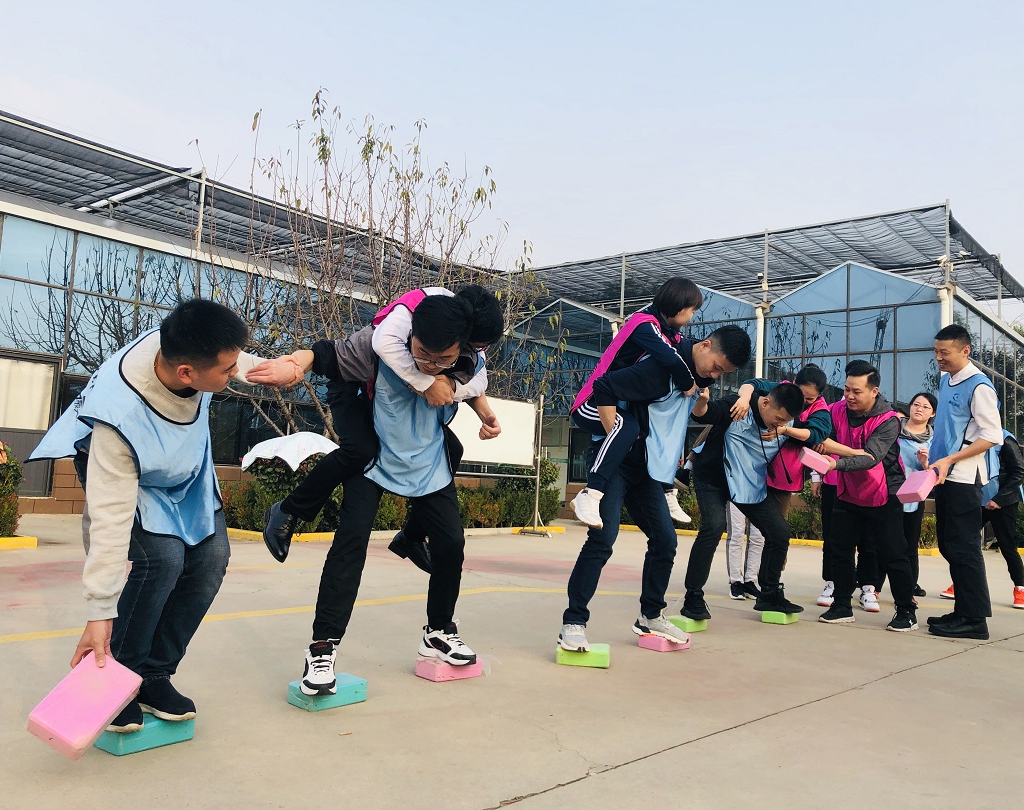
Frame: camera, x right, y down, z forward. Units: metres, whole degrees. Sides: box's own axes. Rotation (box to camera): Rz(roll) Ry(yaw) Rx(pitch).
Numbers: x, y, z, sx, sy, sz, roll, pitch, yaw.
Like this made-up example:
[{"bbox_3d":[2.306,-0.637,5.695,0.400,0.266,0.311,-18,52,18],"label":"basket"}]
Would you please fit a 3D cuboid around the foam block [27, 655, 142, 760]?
[{"bbox_3d":[-1.085,0.762,2.229,0.150,0.072,0.230,30,38,4],"label":"foam block"}]

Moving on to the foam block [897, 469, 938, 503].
[{"bbox_3d":[2.459,0.499,5.299,0.230,0.072,0.150,-41,13,-31],"label":"foam block"}]

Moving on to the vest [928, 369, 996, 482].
[{"bbox_3d":[2.627,0.119,5.094,0.260,0.630,0.410,3,-5,-7],"label":"vest"}]

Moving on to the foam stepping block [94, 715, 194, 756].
[{"bbox_3d":[-0.980,0.864,2.329,0.138,0.066,0.214,-1,-7,38],"label":"foam stepping block"}]

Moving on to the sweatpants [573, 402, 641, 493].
[{"bbox_3d":[0.530,0.177,4.118,0.460,0.500,0.460,-2,-6,41],"label":"sweatpants"}]

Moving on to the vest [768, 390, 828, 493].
[{"bbox_3d":[1.638,0.213,5.100,0.380,0.550,0.270,6,11,-15],"label":"vest"}]

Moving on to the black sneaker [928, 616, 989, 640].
[{"bbox_3d":[2.507,1.239,4.897,0.300,0.120,0.108,0,-6,26],"label":"black sneaker"}]

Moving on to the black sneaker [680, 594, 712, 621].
[{"bbox_3d":[1.029,1.124,4.908,0.110,0.125,0.300,3,-5,-7],"label":"black sneaker"}]

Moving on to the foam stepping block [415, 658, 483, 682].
[{"bbox_3d":[-0.235,0.989,3.296,0.214,0.066,0.138,7,-7,-39],"label":"foam stepping block"}]

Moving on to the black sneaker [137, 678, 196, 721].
[{"bbox_3d":[-1.017,0.832,2.549,0.100,0.110,0.275,7,-6,-44],"label":"black sneaker"}]

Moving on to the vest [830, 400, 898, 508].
[{"bbox_3d":[2.150,0.301,5.313,0.290,0.610,0.430,-6,1,-38],"label":"vest"}]

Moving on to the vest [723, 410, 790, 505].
[{"bbox_3d":[1.283,0.279,4.820,0.390,0.550,0.300,9,15,-46],"label":"vest"}]

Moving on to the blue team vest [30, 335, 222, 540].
[{"bbox_3d":[-0.990,0.084,2.250,0.360,0.530,0.430,26,10,36],"label":"blue team vest"}]

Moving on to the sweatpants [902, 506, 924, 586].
[{"bbox_3d":[3.128,1.014,6.945,0.380,0.900,0.260,1,-5,20],"label":"sweatpants"}]

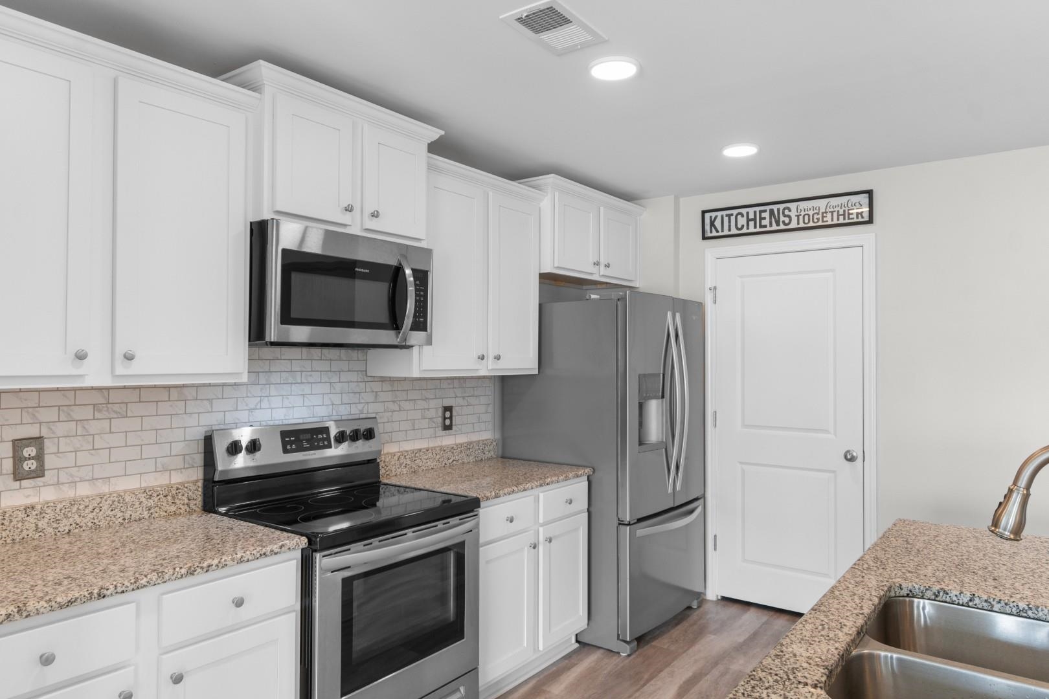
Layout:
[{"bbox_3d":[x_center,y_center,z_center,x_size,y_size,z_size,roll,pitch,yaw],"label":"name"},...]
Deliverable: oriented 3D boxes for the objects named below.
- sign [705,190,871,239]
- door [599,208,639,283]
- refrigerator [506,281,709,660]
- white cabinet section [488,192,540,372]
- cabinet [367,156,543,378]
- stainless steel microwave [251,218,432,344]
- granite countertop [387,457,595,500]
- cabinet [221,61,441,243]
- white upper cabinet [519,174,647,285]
[{"bbox_3d":[1.465,-0.756,3.984,0.946,0.175,0.020,0,-1,37],"label":"sign"},{"bbox_3d":[0.567,-0.620,4.210,0.023,0.393,0.402,0,-1,37],"label":"door"},{"bbox_3d":[0.484,0.615,3.962,0.855,1.781,0.915,0,-1,37],"label":"refrigerator"},{"bbox_3d":[-0.170,-0.317,3.538,0.322,0.856,0.430,-1,-1,37],"label":"white cabinet section"},{"bbox_3d":[-0.295,-0.349,3.397,0.345,0.945,0.910,0,-1,37],"label":"cabinet"},{"bbox_3d":[-0.756,-0.213,2.697,0.440,0.408,0.760,0,-1,37],"label":"stainless steel microwave"},{"bbox_3d":[-0.177,0.605,3.295,0.640,0.040,0.915,0,-1,37],"label":"granite countertop"},{"bbox_3d":[-0.765,-0.671,2.715,0.407,0.508,0.855,0,-1,37],"label":"cabinet"},{"bbox_3d":[0.289,-0.643,4.125,0.417,0.493,1.035,0,-1,37],"label":"white upper cabinet"}]

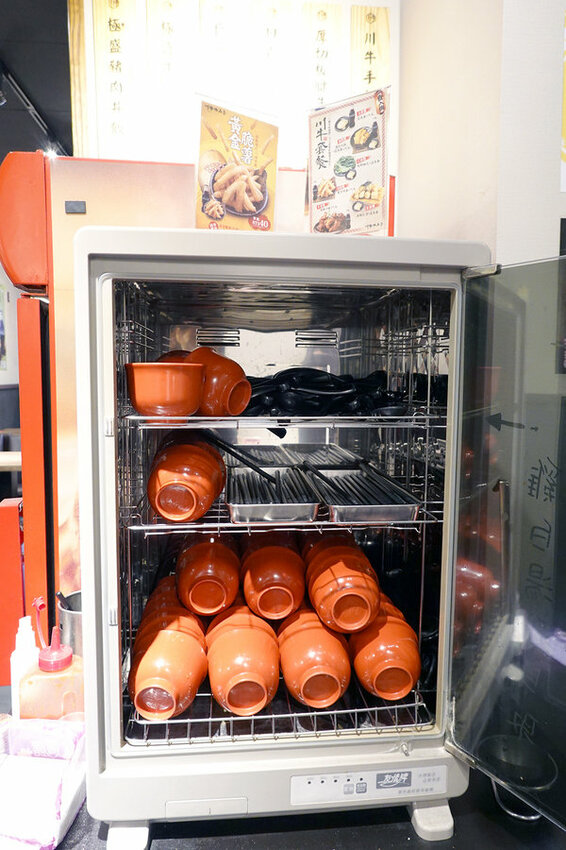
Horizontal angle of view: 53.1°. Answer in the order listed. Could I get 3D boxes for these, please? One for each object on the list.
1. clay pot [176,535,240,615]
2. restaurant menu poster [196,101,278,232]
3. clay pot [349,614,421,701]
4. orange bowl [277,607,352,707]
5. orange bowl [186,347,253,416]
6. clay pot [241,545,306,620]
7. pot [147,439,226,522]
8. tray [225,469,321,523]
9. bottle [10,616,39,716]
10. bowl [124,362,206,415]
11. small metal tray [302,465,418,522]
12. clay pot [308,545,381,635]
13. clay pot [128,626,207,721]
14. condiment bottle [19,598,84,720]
[{"bbox_3d":[-0.115,0.248,0.871,0.100,0.100,0.078,0,7,-7],"label":"clay pot"},{"bbox_3d":[-0.054,-0.309,0.718,0.116,0.165,0.020,-3,6,-33],"label":"restaurant menu poster"},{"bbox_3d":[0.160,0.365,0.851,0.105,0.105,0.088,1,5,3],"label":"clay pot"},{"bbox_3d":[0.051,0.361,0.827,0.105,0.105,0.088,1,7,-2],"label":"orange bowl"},{"bbox_3d":[-0.088,-0.052,0.796,0.075,0.097,0.097,25,10,29],"label":"orange bowl"},{"bbox_3d":[-0.012,0.254,0.869,0.100,0.100,0.078,1,12,-3],"label":"clay pot"},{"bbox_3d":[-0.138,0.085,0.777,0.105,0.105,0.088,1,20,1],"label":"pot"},{"bbox_3d":[-0.026,0.102,0.868,0.124,0.028,0.283,0,6,-6],"label":"tray"},{"bbox_3d":[-0.412,0.393,0.912,0.050,0.172,0.050,1,5,0],"label":"bottle"},{"bbox_3d":[-0.150,-0.041,0.725,0.101,0.077,0.101,0,6,-6],"label":"bowl"},{"bbox_3d":[0.109,0.105,0.863,0.127,0.029,0.252,0,5,-5],"label":"small metal tray"},{"bbox_3d":[0.089,0.243,0.785,0.100,0.100,0.078,1,4,-3],"label":"clay pot"},{"bbox_3d":[-0.157,0.335,0.743,0.100,0.100,0.078,1,16,3],"label":"clay pot"},{"bbox_3d":[-0.334,0.372,0.843,0.105,0.228,0.098,-1,5,-18],"label":"condiment bottle"}]

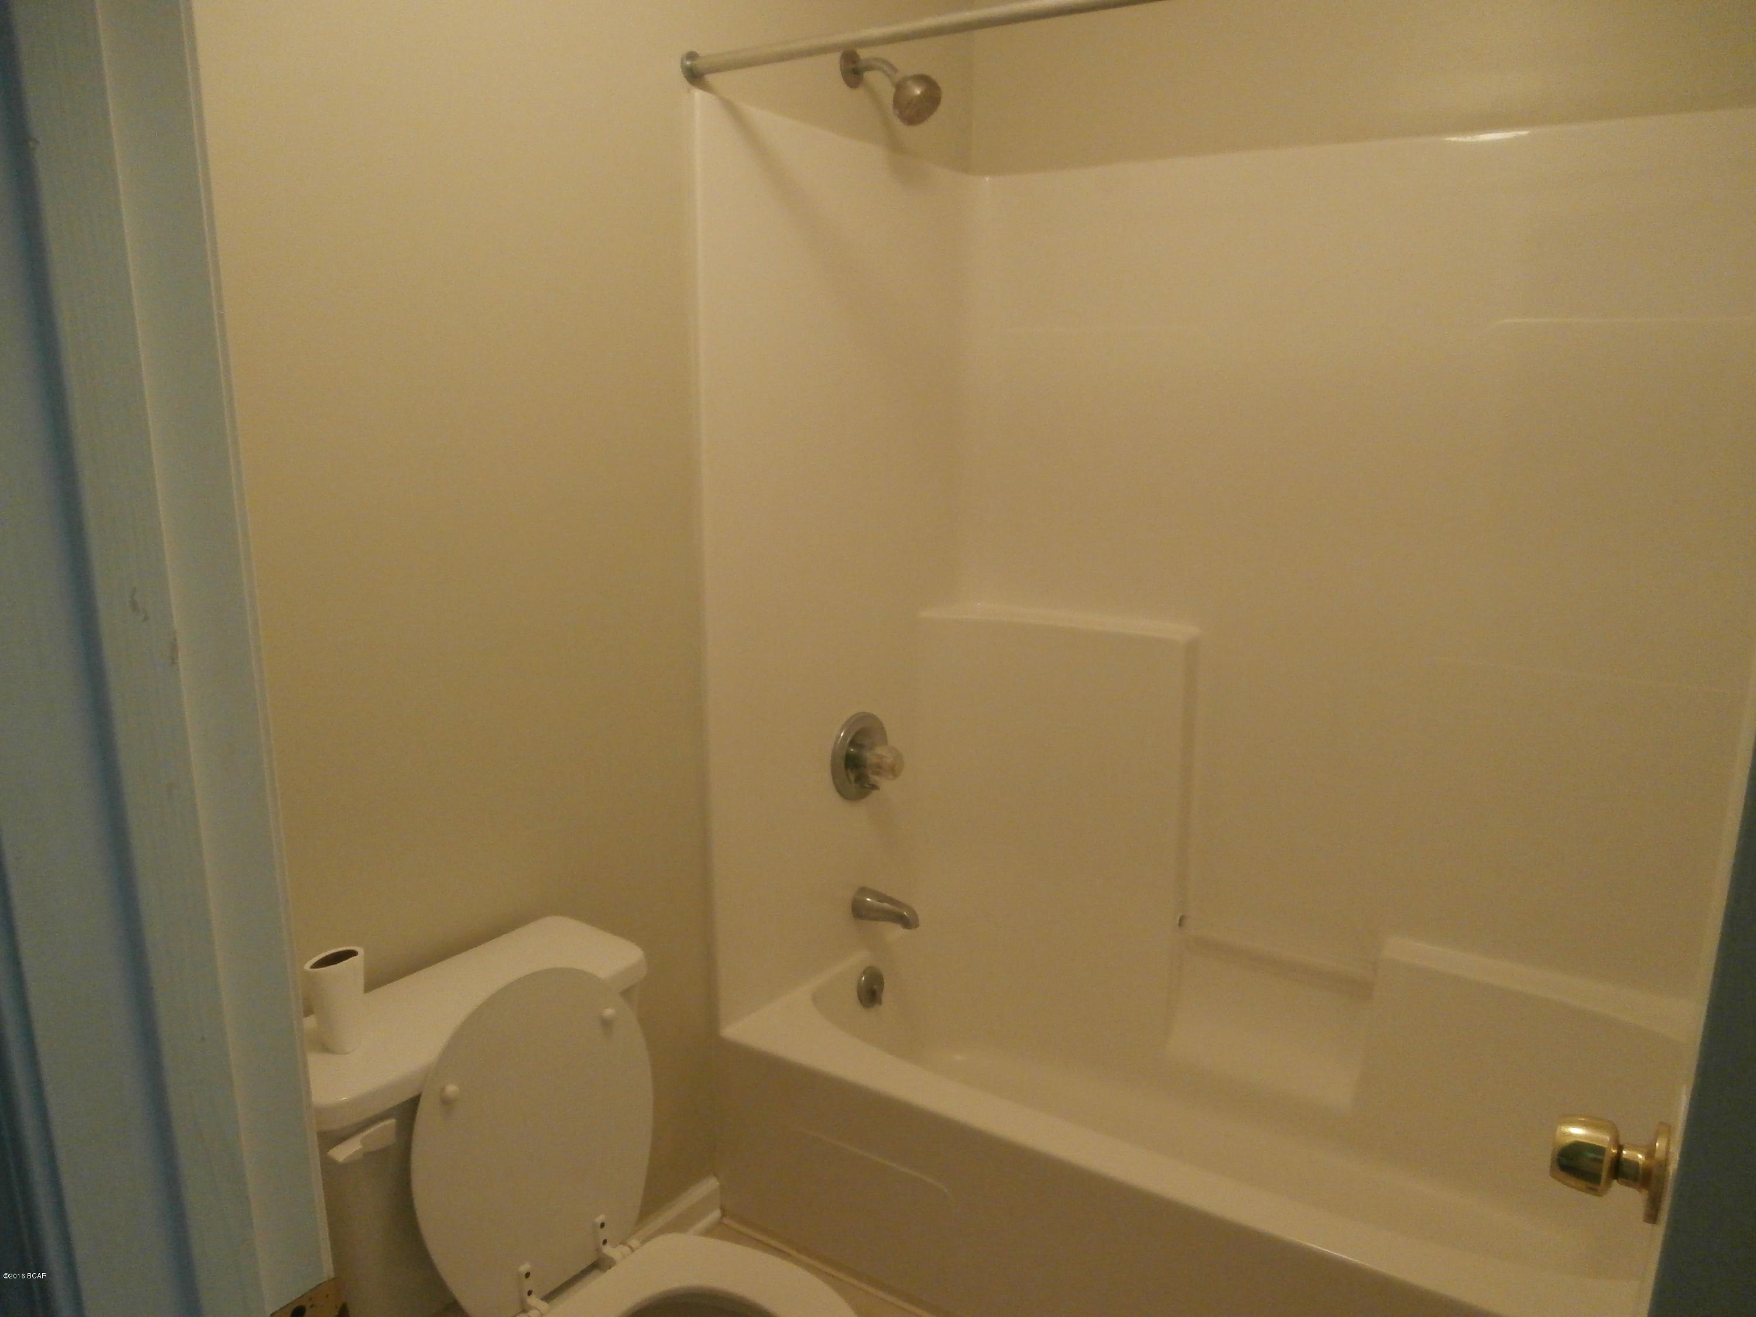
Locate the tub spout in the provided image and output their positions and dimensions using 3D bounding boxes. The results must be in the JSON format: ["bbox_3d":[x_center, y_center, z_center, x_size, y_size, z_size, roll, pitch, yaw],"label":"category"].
[{"bbox_3d":[0.021,0.503,2.412,0.139,0.062,0.060,8,15,31],"label":"tub spout"}]

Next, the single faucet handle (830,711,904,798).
[{"bbox_3d":[-0.001,0.197,2.348,0.092,0.175,0.175,8,15,31],"label":"single faucet handle"}]

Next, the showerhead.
[{"bbox_3d":[0.026,-0.963,2.046,0.175,0.133,0.080,8,15,31],"label":"showerhead"}]

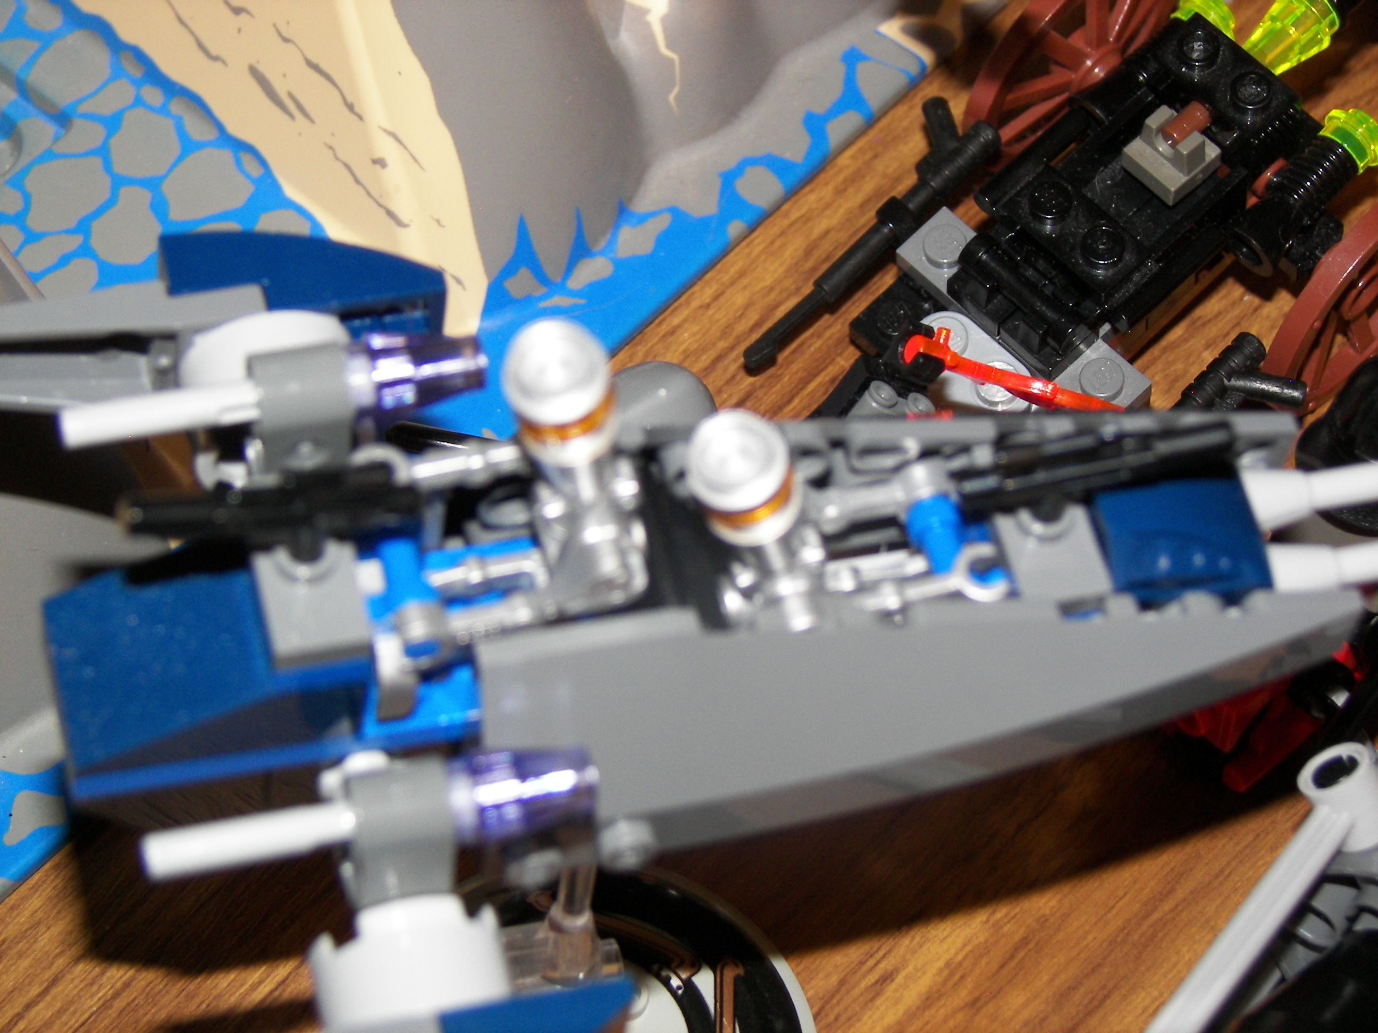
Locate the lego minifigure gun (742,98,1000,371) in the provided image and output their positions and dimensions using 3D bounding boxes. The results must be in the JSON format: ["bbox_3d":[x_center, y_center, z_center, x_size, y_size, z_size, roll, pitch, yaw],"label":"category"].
[{"bbox_3d":[0.018,-0.033,0.472,0.041,0.005,0.011,-43,70,-15],"label":"lego minifigure gun"}]

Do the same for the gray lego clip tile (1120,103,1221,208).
[{"bbox_3d":[0.054,-0.041,0.462,0.008,0.008,0.008,-43,70,-15],"label":"gray lego clip tile"}]

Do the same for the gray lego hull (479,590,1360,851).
[{"bbox_3d":[0.020,0.017,0.361,0.080,0.024,0.010,-4,21,-13],"label":"gray lego hull"}]

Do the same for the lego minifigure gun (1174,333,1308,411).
[{"bbox_3d":[0.057,-0.009,0.458,0.025,0.004,0.011,-43,55,-15],"label":"lego minifigure gun"}]

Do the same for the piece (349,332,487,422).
[{"bbox_3d":[-0.023,-0.012,0.350,0.011,0.008,0.008,-6,59,-13],"label":"piece"}]

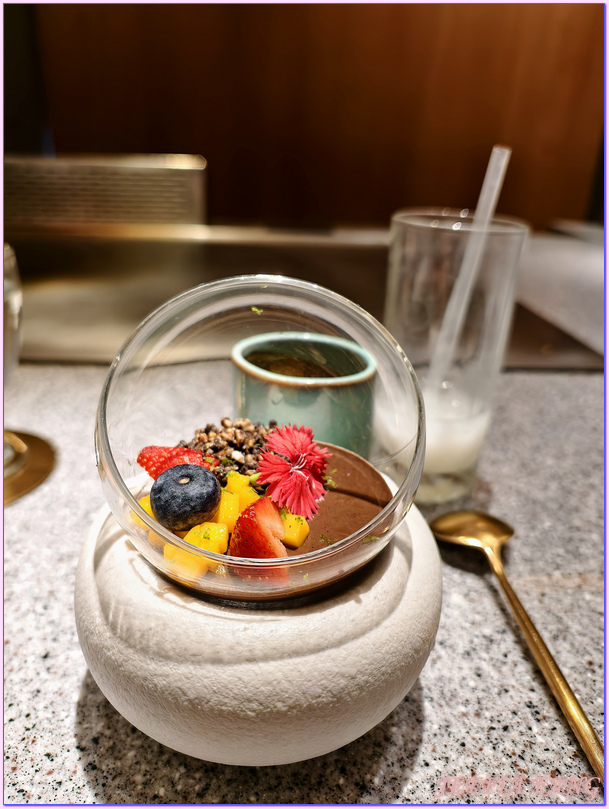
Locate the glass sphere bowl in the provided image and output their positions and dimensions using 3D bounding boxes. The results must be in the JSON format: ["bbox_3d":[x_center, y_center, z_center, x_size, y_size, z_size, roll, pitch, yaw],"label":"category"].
[{"bbox_3d":[-0.013,0.011,0.171,0.100,0.096,0.099,1,27,0],"label":"glass sphere bowl"}]

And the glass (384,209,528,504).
[{"bbox_3d":[0.069,-0.022,0.279,0.061,0.141,0.061,1,27,0],"label":"glass"}]

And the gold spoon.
[{"bbox_3d":[0.089,0.094,0.185,0.039,0.020,0.180,-2,27,-6],"label":"gold spoon"}]

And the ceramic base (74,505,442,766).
[{"bbox_3d":[-0.015,0.065,0.199,0.128,0.056,0.128,1,27,0],"label":"ceramic base"}]

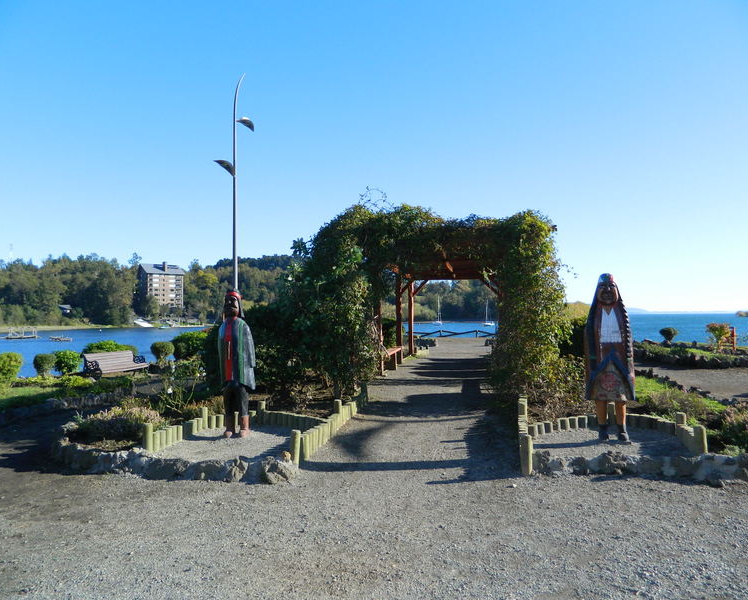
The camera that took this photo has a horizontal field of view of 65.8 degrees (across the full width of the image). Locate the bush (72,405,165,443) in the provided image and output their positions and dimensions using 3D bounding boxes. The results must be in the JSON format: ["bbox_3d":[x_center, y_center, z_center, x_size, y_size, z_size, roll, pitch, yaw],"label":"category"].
[{"bbox_3d":[-3.073,1.421,6.918,1.000,0.350,0.800,0,-1,0],"label":"bush"}]

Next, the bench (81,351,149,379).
[{"bbox_3d":[-6.050,1.638,13.715,0.630,0.780,1.650,-1,-1,21],"label":"bench"}]

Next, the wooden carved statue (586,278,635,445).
[{"bbox_3d":[2.690,0.648,6.586,0.540,1.860,0.420,0,-1,12],"label":"wooden carved statue"}]

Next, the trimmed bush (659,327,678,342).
[{"bbox_3d":[10.449,1.252,20.476,0.690,0.580,0.660,0,-1,0],"label":"trimmed bush"}]

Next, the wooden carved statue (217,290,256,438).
[{"bbox_3d":[-1.695,0.786,7.150,0.480,1.790,0.380,0,-1,12],"label":"wooden carved statue"}]

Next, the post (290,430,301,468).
[{"bbox_3d":[-0.788,1.484,5.786,0.090,0.370,0.090,0,-1,0],"label":"post"}]

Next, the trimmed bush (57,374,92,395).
[{"bbox_3d":[-6.324,1.774,12.200,0.770,0.410,0.680,0,-1,0],"label":"trimmed bush"}]

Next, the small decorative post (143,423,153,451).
[{"bbox_3d":[-2.503,1.517,6.400,0.104,0.315,0.104,0,-1,-6],"label":"small decorative post"}]

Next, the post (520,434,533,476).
[{"bbox_3d":[1.465,1.468,5.516,0.105,0.390,0.105,0,-1,0],"label":"post"}]

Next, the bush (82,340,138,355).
[{"bbox_3d":[-8.345,1.739,18.264,1.650,0.900,1.000,0,-1,0],"label":"bush"}]

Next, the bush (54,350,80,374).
[{"bbox_3d":[-7.639,1.583,14.400,0.660,0.640,0.640,0,-1,0],"label":"bush"}]

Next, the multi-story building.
[{"bbox_3d":[-114.500,-6.058,310.235,19.500,27.000,15.000,1,-2,-44],"label":"multi-story building"}]

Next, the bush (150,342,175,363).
[{"bbox_3d":[-5.600,1.390,15.300,0.630,0.650,0.610,0,-1,0],"label":"bush"}]

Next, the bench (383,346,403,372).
[{"bbox_3d":[0.500,1.713,16.864,0.420,0.500,3.200,0,-1,10],"label":"bench"}]

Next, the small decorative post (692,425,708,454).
[{"bbox_3d":[3.323,1.416,5.848,0.110,0.310,0.110,0,-1,0],"label":"small decorative post"}]

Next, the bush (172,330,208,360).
[{"bbox_3d":[-5.148,1.340,16.300,1.050,0.900,1.000,0,-1,0],"label":"bush"}]

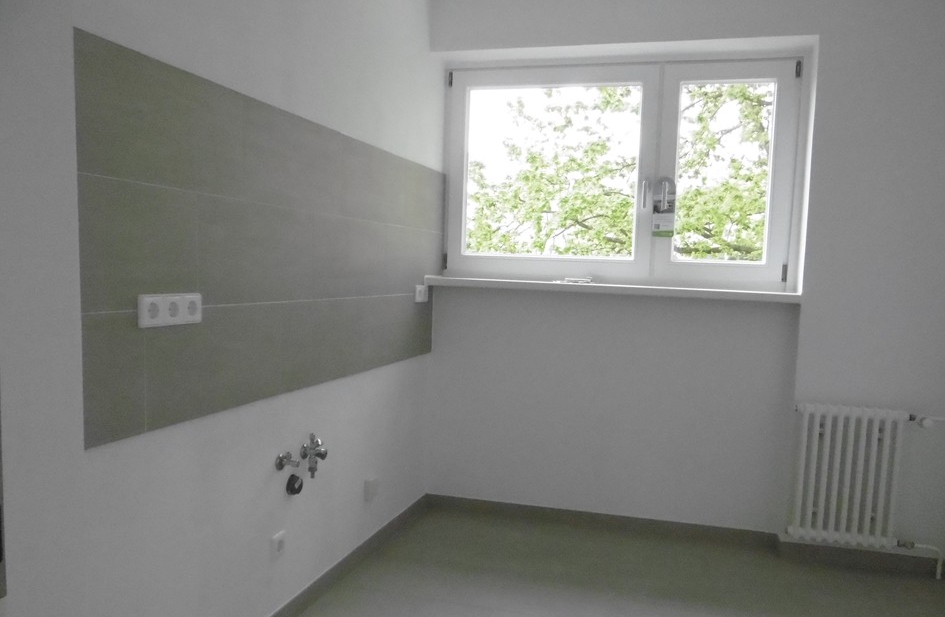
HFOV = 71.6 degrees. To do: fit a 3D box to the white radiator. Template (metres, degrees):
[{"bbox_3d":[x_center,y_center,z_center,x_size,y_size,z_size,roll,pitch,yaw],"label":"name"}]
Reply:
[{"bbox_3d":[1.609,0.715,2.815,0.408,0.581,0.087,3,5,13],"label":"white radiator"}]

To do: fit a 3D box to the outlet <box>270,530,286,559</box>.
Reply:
[{"bbox_3d":[-0.642,0.792,2.182,0.014,0.079,0.079,3,5,19],"label":"outlet"}]

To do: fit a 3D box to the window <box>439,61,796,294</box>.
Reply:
[{"bbox_3d":[0.680,-0.659,3.227,1.673,1.051,0.087,3,5,13],"label":"window"}]

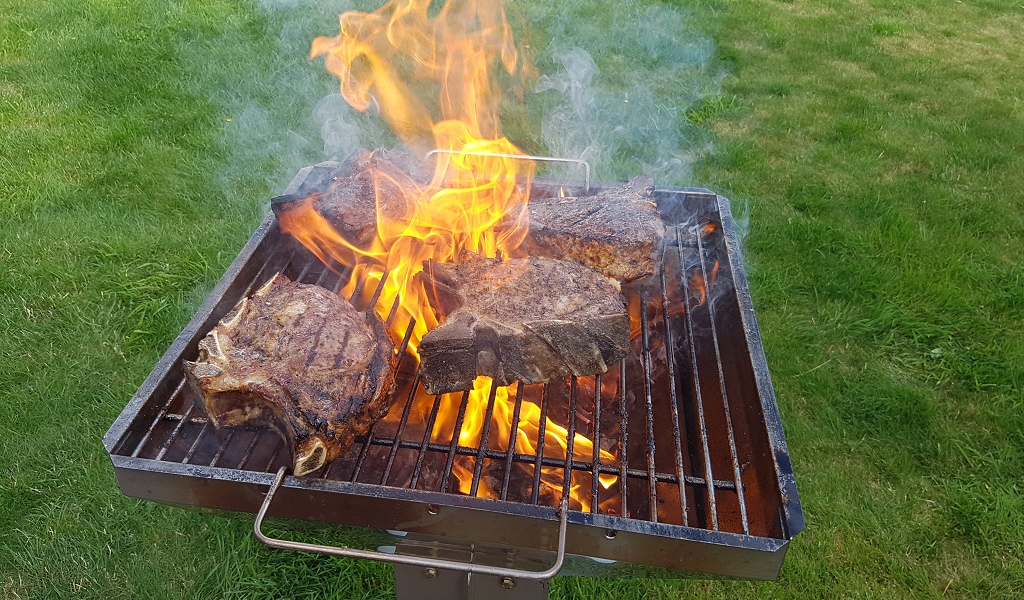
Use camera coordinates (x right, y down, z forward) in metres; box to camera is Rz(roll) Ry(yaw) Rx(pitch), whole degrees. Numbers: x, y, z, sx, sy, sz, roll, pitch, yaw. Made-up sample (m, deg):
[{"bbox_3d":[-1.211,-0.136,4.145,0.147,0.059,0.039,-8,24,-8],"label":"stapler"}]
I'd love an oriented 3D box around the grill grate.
[{"bbox_3d":[-0.026,0.016,0.746,0.500,0.065,0.510,5,36,6],"label":"grill grate"}]

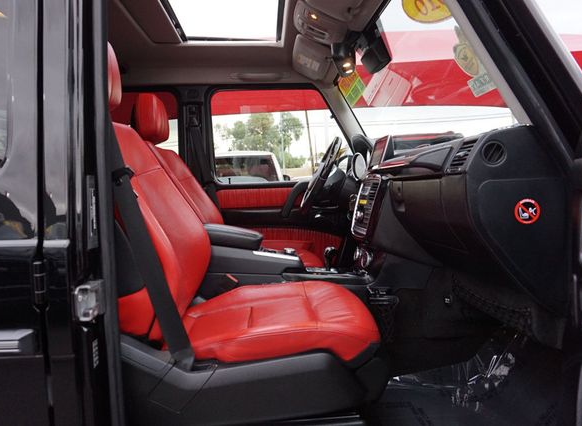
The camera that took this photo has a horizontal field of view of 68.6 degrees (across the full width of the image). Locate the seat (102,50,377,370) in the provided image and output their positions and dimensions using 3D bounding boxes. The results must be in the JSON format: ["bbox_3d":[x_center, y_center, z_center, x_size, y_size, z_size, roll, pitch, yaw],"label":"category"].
[{"bbox_3d":[-0.235,-0.078,1.336,0.900,0.895,0.540,-2,5,-4],"label":"seat"}]

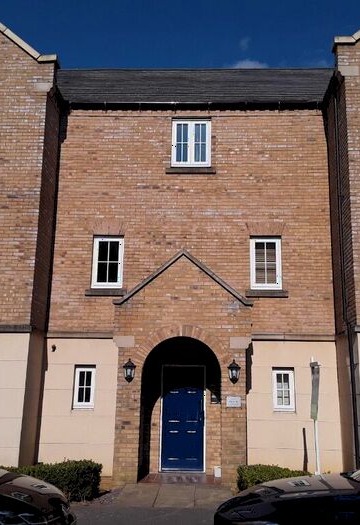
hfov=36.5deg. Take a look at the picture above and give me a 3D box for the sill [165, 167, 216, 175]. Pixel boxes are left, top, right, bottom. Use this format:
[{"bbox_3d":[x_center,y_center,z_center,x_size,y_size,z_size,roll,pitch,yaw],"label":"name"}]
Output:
[{"bbox_3d":[0.249,-2.019,12.217,1.114,0.150,0.160,0,-13,2],"label":"sill"}]

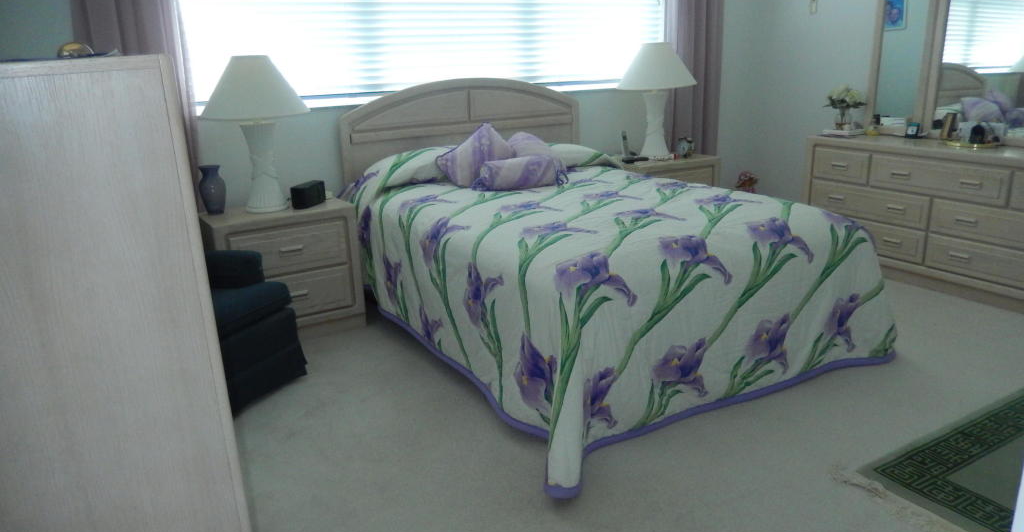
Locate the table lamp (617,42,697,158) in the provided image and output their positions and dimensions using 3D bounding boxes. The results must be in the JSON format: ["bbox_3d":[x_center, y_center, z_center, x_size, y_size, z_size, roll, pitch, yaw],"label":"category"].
[{"bbox_3d":[0.977,-1.105,5.006,0.530,0.773,0.530,-2,16,1],"label":"table lamp"}]

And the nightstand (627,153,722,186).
[{"bbox_3d":[1.015,-0.407,5.139,0.690,0.643,0.460,-11,18,-28],"label":"nightstand"}]

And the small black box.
[{"bbox_3d":[-1.075,-0.375,3.920,0.080,0.112,0.185,4,17,20],"label":"small black box"}]

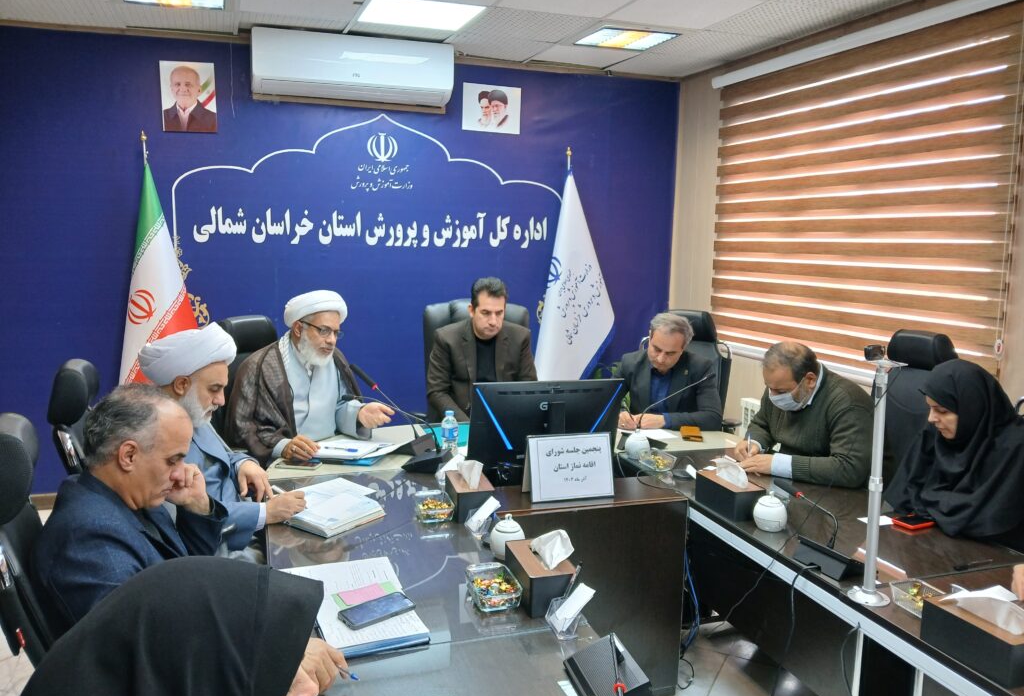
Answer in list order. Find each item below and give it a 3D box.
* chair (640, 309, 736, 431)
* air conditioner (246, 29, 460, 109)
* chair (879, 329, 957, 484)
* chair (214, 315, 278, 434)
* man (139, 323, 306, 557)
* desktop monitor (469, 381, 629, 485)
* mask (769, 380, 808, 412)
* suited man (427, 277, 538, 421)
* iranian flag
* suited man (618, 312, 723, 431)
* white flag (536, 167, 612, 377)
[{"bbox_3d":[0.879,0.439,3.933,0.640,1.240,0.660,3,9,16],"label":"chair"},{"bbox_3d":[-0.944,-1.707,4.702,1.190,0.350,0.250,-3,9,-20],"label":"air conditioner"},{"bbox_3d":[1.429,0.561,3.111,0.660,1.240,0.640,-5,10,-33],"label":"chair"},{"bbox_3d":[-1.233,0.506,3.756,0.640,1.260,0.660,-6,10,-34],"label":"chair"},{"bbox_3d":[-0.916,0.629,2.502,0.780,1.390,0.580,-1,9,-7],"label":"man"},{"bbox_3d":[0.118,0.302,2.758,0.555,0.390,0.200,-3,9,-20],"label":"desktop monitor"},{"bbox_3d":[1.097,0.196,3.050,0.090,0.105,0.135,-42,27,-20],"label":"mask"},{"bbox_3d":[-0.142,0.361,3.801,0.560,1.410,0.780,-2,9,-17],"label":"suited man"},{"bbox_3d":[-2.098,-0.205,4.575,0.480,1.740,0.290,-3,9,-20],"label":"iranian flag"},{"bbox_3d":[0.815,0.465,4.009,0.560,1.280,0.740,3,9,19],"label":"suited man"},{"bbox_3d":[0.448,-0.357,5.505,0.510,1.760,0.290,-3,9,-20],"label":"white flag"}]

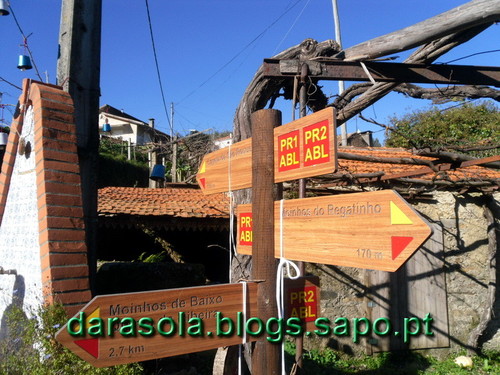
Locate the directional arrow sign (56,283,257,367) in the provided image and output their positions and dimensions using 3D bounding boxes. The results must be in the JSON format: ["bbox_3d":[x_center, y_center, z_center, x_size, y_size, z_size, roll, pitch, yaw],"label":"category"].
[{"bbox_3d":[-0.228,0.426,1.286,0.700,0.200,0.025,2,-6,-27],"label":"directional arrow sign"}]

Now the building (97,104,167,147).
[{"bbox_3d":[-16.375,-7.257,52.873,9.500,6.800,8.500,-2,-8,17],"label":"building"}]

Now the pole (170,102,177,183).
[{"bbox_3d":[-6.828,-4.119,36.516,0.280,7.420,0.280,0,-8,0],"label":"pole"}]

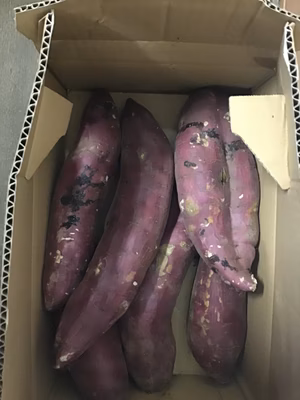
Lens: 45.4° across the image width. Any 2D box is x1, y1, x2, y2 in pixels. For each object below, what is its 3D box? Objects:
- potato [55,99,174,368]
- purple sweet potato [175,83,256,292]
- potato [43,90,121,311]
[{"bbox_3d":[-0.025,0.040,0.342,0.071,0.056,0.263,16,85,0],"label":"potato"},{"bbox_3d":[0.055,-0.005,0.345,0.057,0.049,0.199,-12,85,0],"label":"purple sweet potato"},{"bbox_3d":[-0.066,0.002,0.352,0.056,0.054,0.221,18,85,1],"label":"potato"}]

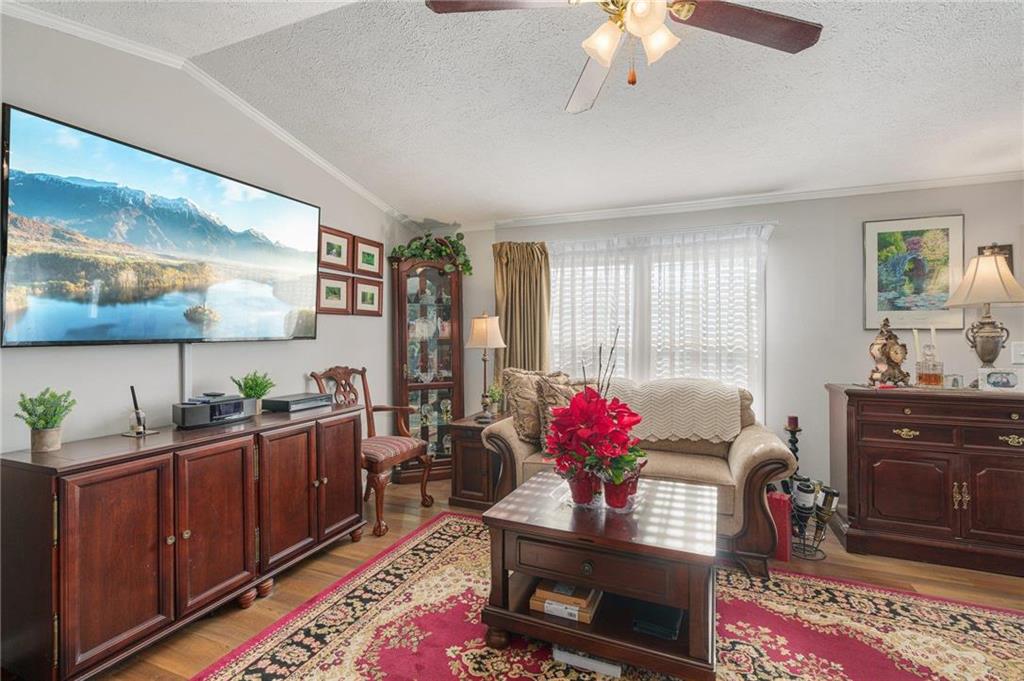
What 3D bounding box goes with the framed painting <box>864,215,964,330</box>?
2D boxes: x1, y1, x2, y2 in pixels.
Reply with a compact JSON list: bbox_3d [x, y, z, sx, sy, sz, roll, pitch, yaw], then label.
[{"bbox_3d":[2.440,-0.402,2.776,0.476,0.676,0.025,0,1,24],"label":"framed painting"}]

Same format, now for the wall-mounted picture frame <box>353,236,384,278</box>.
[{"bbox_3d":[-1.062,-0.611,3.372,0.020,0.266,0.312,0,1,24],"label":"wall-mounted picture frame"}]

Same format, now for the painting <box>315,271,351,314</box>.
[{"bbox_3d":[-1.233,-0.320,3.206,0.025,0.280,0.320,0,1,22],"label":"painting"}]

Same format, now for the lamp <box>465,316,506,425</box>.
[{"bbox_3d":[-0.194,0.189,3.346,0.280,0.790,0.280,0,1,0],"label":"lamp"}]

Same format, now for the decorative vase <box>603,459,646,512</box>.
[{"bbox_3d":[0.466,0.591,1.862,0.165,0.170,0.165,0,1,22],"label":"decorative vase"}]

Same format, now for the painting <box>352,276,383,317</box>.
[{"bbox_3d":[-1.064,-0.317,3.370,0.020,0.268,0.312,0,1,24],"label":"painting"}]

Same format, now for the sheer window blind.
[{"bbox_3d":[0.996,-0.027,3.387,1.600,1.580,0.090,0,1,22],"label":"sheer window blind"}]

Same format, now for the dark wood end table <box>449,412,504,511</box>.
[{"bbox_3d":[-0.169,0.871,3.420,0.360,0.575,0.610,0,1,22],"label":"dark wood end table"}]

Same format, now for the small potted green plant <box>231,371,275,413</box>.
[{"bbox_3d":[-1.376,0.276,2.425,0.210,0.232,0.215,0,1,24],"label":"small potted green plant"}]

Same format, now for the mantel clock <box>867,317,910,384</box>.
[{"bbox_3d":[2.194,0.079,2.641,0.175,0.385,0.120,0,1,-7],"label":"mantel clock"}]

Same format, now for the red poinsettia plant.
[{"bbox_3d":[0.360,0.383,1.854,0.390,0.410,0.340,0,1,24],"label":"red poinsettia plant"}]

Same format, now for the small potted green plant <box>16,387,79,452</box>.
[{"bbox_3d":[-1.754,0.297,1.722,0.160,0.240,0.170,0,1,22],"label":"small potted green plant"}]

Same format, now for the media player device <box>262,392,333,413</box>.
[{"bbox_3d":[-1.253,0.360,2.667,0.210,0.060,0.310,0,1,24],"label":"media player device"}]

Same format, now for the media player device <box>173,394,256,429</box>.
[{"bbox_3d":[-1.449,0.342,2.223,0.160,0.103,0.340,0,1,24],"label":"media player device"}]

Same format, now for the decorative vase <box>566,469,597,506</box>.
[{"bbox_3d":[0.296,0.600,1.879,0.110,0.133,0.110,0,1,24],"label":"decorative vase"}]

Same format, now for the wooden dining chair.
[{"bbox_3d":[-0.929,0.677,3.067,0.600,0.975,0.600,0,1,22],"label":"wooden dining chair"}]

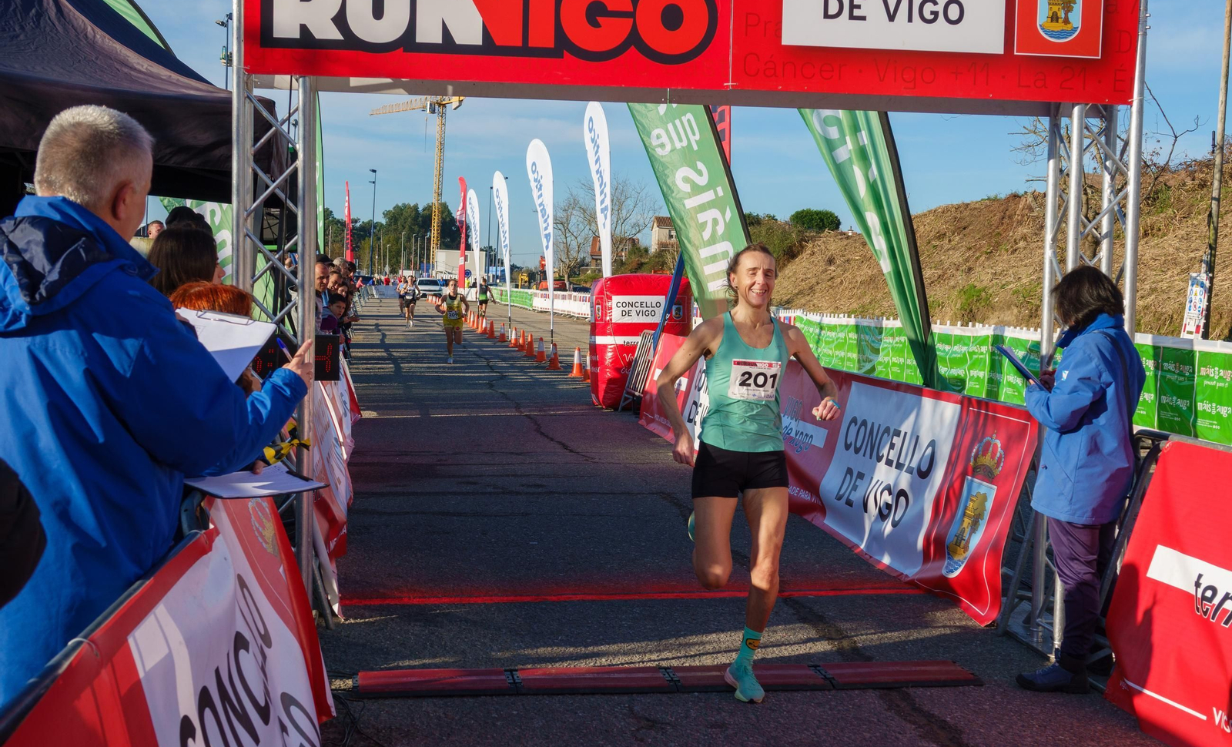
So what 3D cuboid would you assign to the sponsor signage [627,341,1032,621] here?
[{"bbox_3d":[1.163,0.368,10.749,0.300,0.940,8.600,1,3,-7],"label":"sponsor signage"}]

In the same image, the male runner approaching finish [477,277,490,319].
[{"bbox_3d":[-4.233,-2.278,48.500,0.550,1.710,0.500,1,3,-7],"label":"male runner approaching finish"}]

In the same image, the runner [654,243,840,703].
[{"bbox_3d":[0.473,0.333,5.460,0.640,1.600,0.700,1,3,-7],"label":"runner"}]

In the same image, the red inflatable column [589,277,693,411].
[{"bbox_3d":[0.310,-0.437,18.695,1.170,1.620,1.120,0,3,-10],"label":"red inflatable column"}]

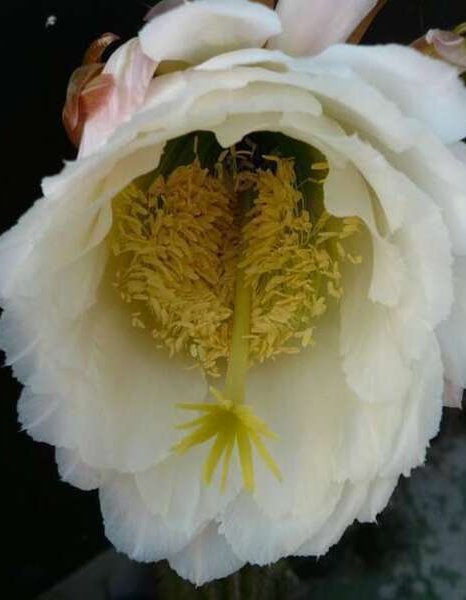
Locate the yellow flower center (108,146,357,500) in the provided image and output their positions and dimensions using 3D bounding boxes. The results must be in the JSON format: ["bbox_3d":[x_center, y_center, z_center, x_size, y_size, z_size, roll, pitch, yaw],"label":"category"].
[{"bbox_3d":[0.001,0.005,0.262,0.076,0.103,0.058,0,12,0],"label":"yellow flower center"}]

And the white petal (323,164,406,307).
[{"bbox_3d":[0.053,-0.026,0.326,0.033,0.053,0.021,-9,-2,31],"label":"white petal"}]

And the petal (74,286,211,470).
[{"bbox_3d":[-0.039,0.033,0.344,0.059,0.084,0.026,0,-16,-22],"label":"petal"}]

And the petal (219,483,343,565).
[{"bbox_3d":[0.020,0.092,0.334,0.050,0.038,0.017,0,-17,3],"label":"petal"}]

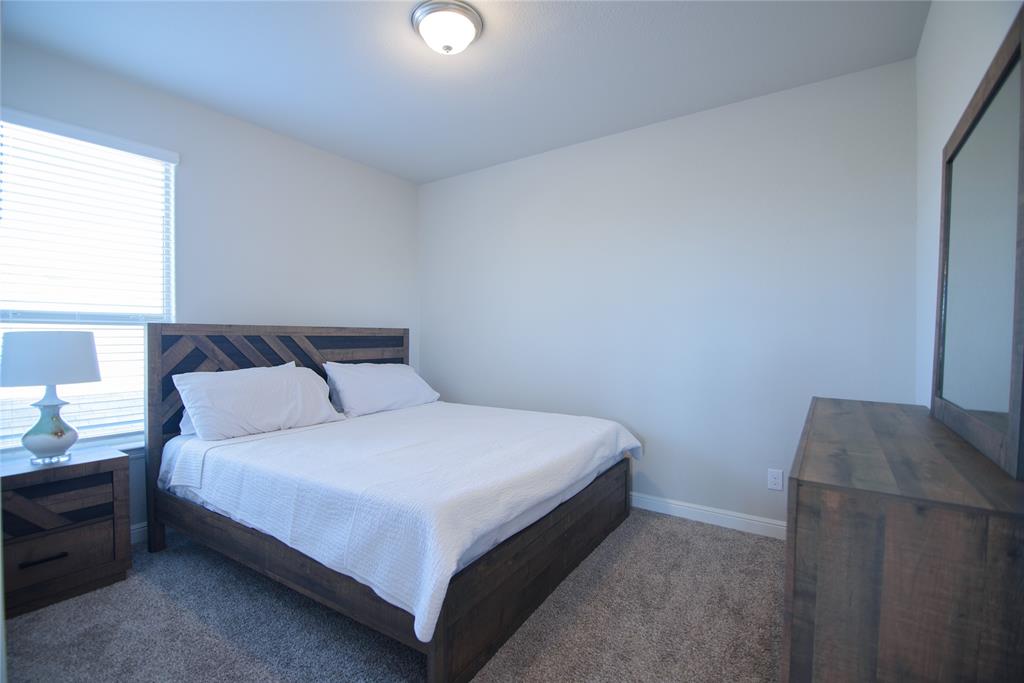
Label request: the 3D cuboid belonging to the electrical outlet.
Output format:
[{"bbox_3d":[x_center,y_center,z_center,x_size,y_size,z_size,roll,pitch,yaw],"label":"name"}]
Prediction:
[{"bbox_3d":[1.602,0.839,2.762,0.077,0.121,0.011,1,1,35],"label":"electrical outlet"}]

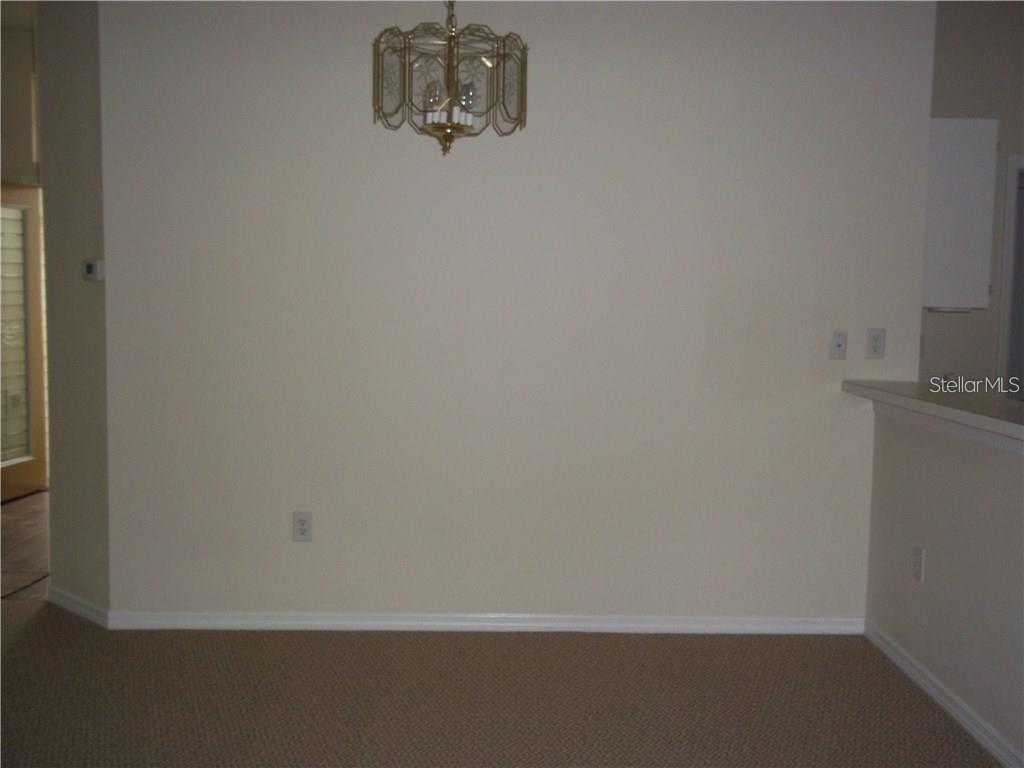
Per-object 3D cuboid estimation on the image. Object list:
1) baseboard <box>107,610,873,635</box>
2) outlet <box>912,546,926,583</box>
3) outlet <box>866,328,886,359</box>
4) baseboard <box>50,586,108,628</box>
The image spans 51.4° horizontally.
[{"bbox_3d":[-0.089,0.959,4.307,3.036,0.072,0.015,1,5,-1],"label":"baseboard"},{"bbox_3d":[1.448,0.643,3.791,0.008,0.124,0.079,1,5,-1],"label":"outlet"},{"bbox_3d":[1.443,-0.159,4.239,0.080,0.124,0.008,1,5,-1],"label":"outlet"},{"bbox_3d":[-1.814,0.925,4.466,0.550,0.072,0.015,5,6,43],"label":"baseboard"}]

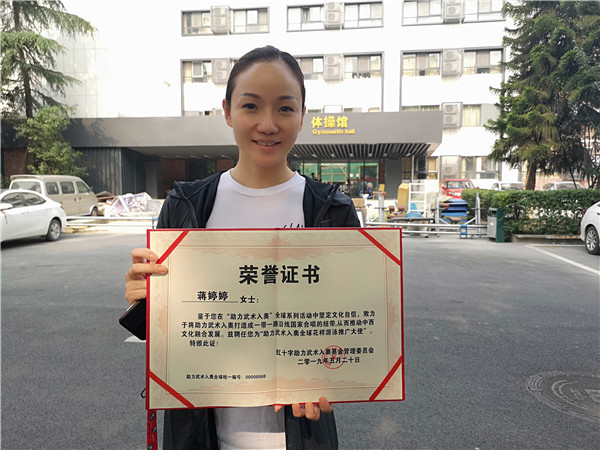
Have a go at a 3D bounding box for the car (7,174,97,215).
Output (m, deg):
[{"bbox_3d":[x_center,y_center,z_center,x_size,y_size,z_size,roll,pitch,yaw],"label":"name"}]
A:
[{"bbox_3d":[-10.846,-1.303,21.120,1.640,1.910,4.050,1,5,8],"label":"car"}]

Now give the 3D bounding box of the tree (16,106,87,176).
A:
[{"bbox_3d":[-13.240,-3.404,24.801,3.400,5.500,3.300,1,5,12],"label":"tree"}]

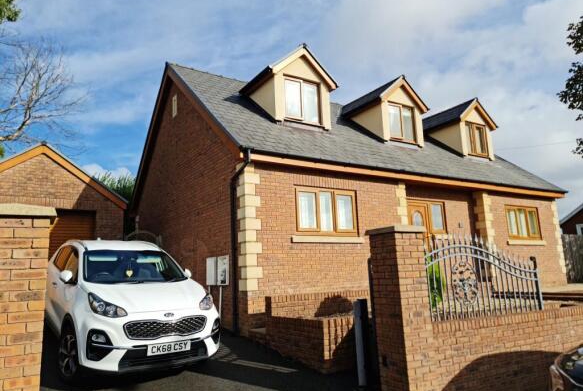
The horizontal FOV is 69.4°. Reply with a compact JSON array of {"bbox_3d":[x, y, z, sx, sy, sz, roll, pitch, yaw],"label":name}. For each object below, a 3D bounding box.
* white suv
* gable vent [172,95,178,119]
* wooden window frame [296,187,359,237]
[{"bbox_3d":[-2.784,1.619,6.843,1.930,1.650,4.480,7,-8,-36],"label":"white suv"},{"bbox_3d":[-3.329,-2.558,12.073,0.060,0.580,0.430,4,-12,-34],"label":"gable vent"},{"bbox_3d":[0.808,0.382,9.214,1.680,1.040,0.100,4,-13,-33],"label":"wooden window frame"}]

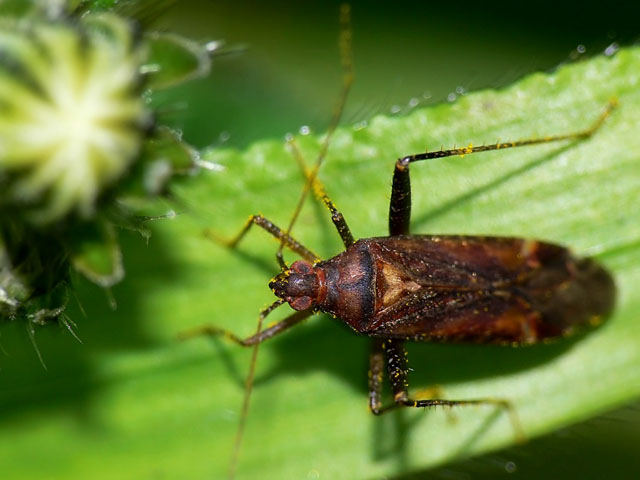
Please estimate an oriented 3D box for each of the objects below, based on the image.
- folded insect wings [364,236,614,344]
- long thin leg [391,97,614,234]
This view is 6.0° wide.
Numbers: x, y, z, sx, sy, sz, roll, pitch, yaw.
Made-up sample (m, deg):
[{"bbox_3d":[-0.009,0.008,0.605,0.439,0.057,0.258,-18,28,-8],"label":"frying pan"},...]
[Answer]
[{"bbox_3d":[0.004,0.001,0.145,0.006,0.001,0.003,2,90,-9],"label":"folded insect wings"},{"bbox_3d":[0.004,-0.001,0.146,0.006,0.001,0.004,-6,91,-11],"label":"long thin leg"}]

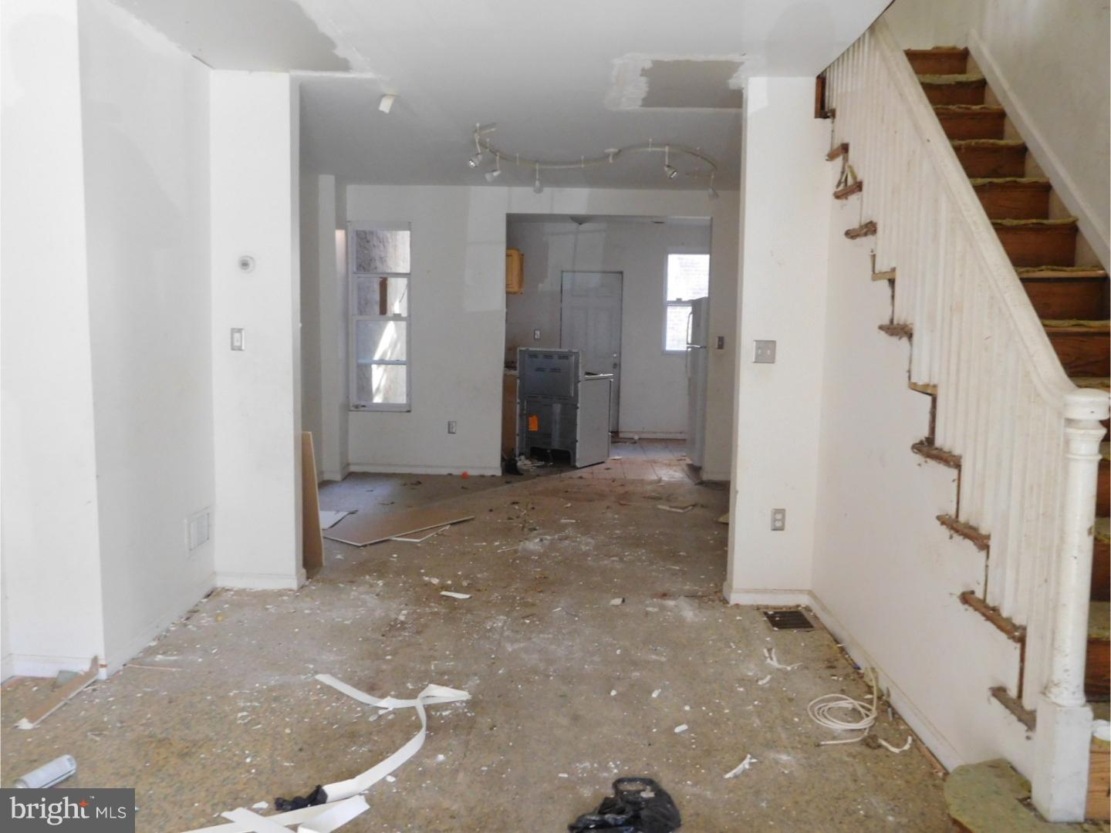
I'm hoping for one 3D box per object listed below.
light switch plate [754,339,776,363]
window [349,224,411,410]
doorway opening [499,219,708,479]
[{"bbox_3d":[1.021,-0.316,3.907,0.113,0.114,0.014,1,6,2],"label":"light switch plate"},{"bbox_3d":[-1.654,-0.931,7.602,0.589,1.764,0.100,1,6,2],"label":"window"},{"bbox_3d":[0.474,-0.638,7.590,1.905,2.451,0.140,1,6,2],"label":"doorway opening"}]

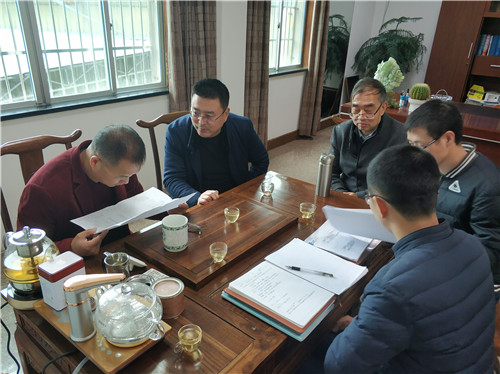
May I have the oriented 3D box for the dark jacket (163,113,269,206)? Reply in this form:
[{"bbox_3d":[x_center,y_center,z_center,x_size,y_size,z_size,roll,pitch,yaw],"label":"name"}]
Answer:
[{"bbox_3d":[-0.194,-0.045,1.956,0.520,0.620,0.420,-7,25,-20],"label":"dark jacket"}]

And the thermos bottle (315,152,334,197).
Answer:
[{"bbox_3d":[0.363,-0.060,1.874,0.072,0.210,0.072,2,23,-1],"label":"thermos bottle"}]

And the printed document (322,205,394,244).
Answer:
[{"bbox_3d":[0.430,0.145,1.488,0.270,0.150,0.080,-4,24,-14],"label":"printed document"}]

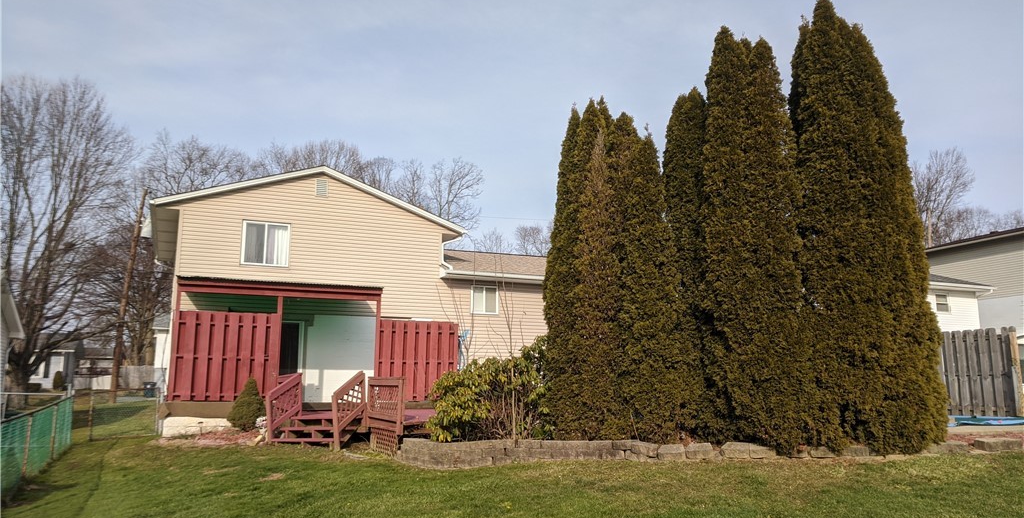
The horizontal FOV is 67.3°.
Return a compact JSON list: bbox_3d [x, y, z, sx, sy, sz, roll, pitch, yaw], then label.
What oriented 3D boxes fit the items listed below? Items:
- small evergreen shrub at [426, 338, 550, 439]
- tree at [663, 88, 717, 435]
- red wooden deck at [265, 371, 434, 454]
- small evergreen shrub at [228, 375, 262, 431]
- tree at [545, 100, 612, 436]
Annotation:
[{"bbox_3d":[-0.385,2.112,12.597,1.965,1.712,1.600,0,-9,0],"label":"small evergreen shrub"},{"bbox_3d":[3.308,-0.035,14.184,1.176,6.561,1.176,0,-9,0],"label":"tree"},{"bbox_3d":[-2.892,2.875,14.723,3.450,1.411,4.841,3,-9,-19],"label":"red wooden deck"},{"bbox_3d":[-5.508,3.014,15.896,0.703,1.117,0.703,0,-9,0],"label":"small evergreen shrub"},{"bbox_3d":[1.179,0.074,13.646,1.205,6.076,1.200,0,-9,0],"label":"tree"}]

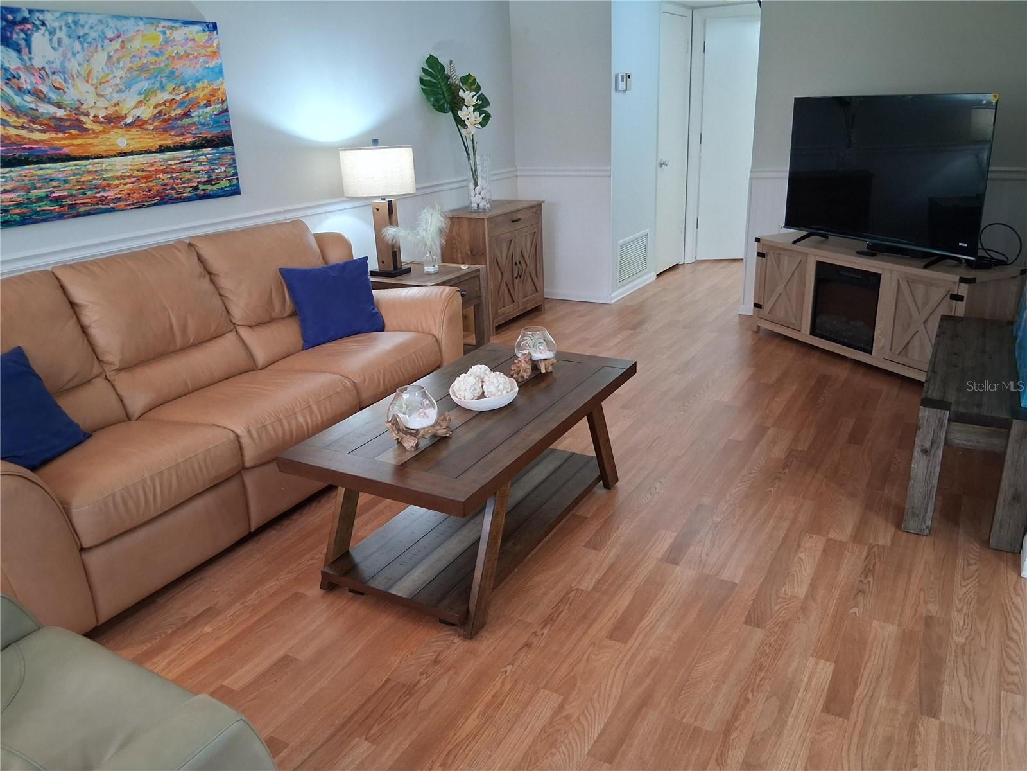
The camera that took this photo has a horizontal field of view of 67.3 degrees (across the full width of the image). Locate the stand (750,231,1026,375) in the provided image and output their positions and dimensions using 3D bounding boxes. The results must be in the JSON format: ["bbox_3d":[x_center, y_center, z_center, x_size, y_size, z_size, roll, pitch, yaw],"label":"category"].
[{"bbox_3d":[1.986,-0.458,4.315,0.405,0.590,1.440,-11,21,-21],"label":"stand"}]

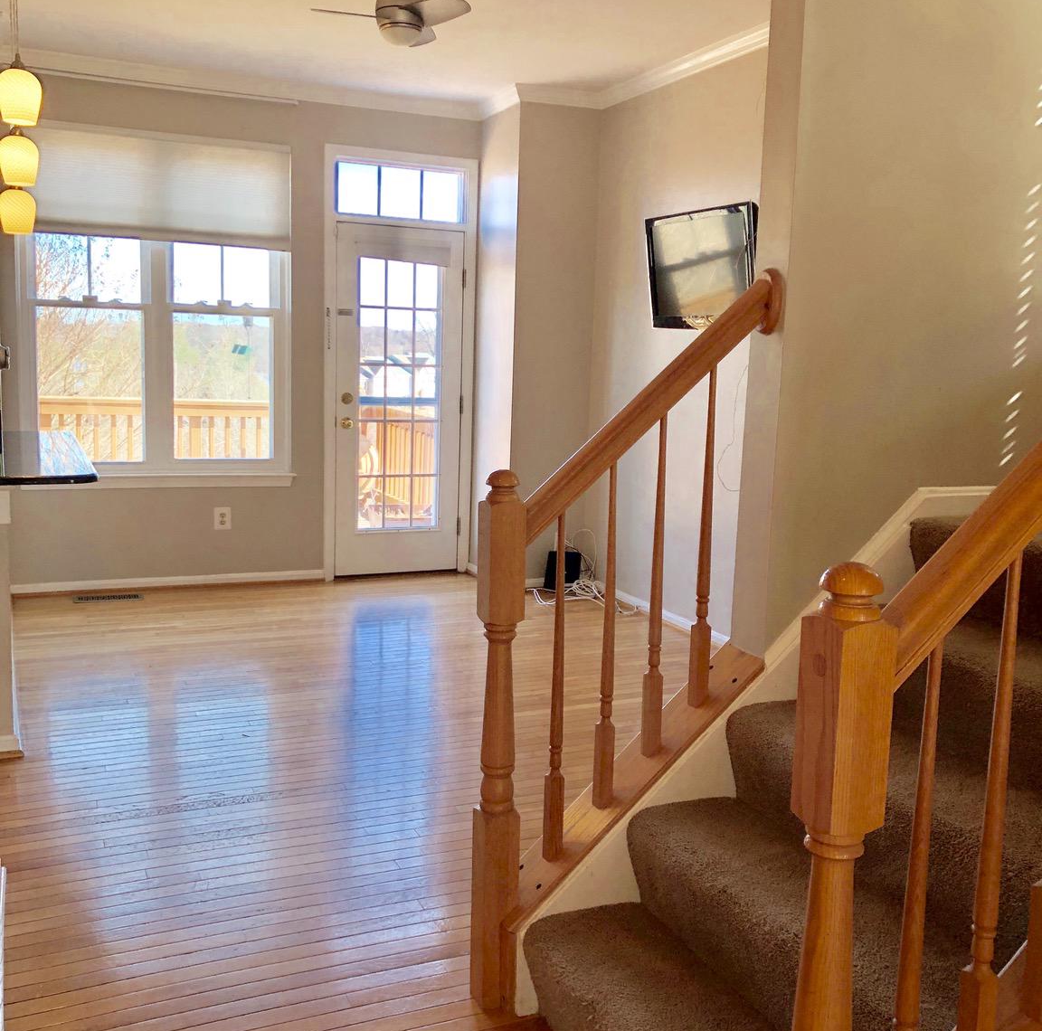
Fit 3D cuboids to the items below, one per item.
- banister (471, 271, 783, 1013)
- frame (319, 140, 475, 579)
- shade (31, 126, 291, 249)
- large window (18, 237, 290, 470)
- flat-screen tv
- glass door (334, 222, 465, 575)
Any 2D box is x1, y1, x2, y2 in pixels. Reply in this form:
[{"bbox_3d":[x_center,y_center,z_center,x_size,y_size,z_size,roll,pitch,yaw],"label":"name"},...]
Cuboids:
[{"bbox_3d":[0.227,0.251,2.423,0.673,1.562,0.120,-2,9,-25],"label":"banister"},{"bbox_3d":[-0.717,-0.867,6.636,0.915,2.457,0.120,-2,9,-25],"label":"frame"},{"bbox_3d":[-1.904,-1.720,5.896,1.415,0.563,0.060,-2,9,-25],"label":"shade"},{"bbox_3d":[-1.941,-1.111,6.030,1.415,1.797,0.100,-2,9,-25],"label":"large window"},{"bbox_3d":[0.845,-1.145,5.245,0.080,0.530,0.860,-10,12,-22],"label":"flat-screen tv"},{"bbox_3d":[-0.724,-0.660,6.661,0.779,2.029,0.050,-2,9,-25],"label":"glass door"}]

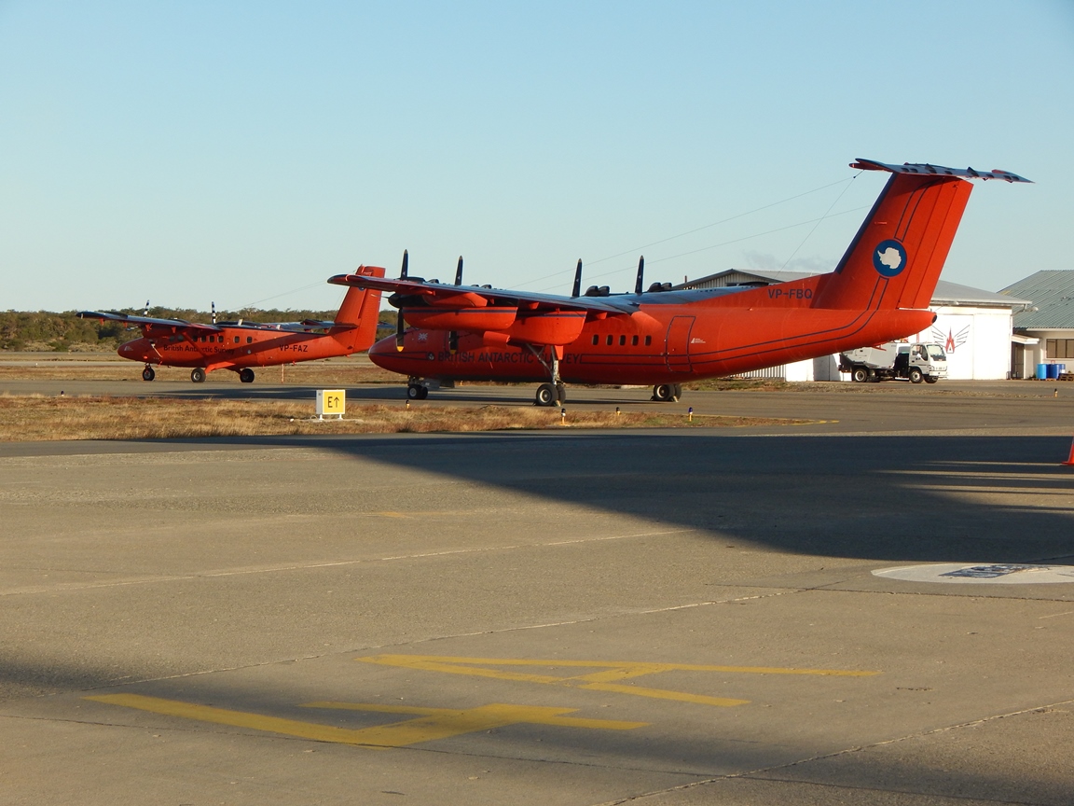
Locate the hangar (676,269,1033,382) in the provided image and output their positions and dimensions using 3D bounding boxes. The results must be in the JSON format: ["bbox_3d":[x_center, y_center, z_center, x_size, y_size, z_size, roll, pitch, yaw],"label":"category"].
[{"bbox_3d":[18.031,-4.641,196.967,13.340,6.370,27.790,1,1,34],"label":"hangar"}]

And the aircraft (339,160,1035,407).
[{"bbox_3d":[3.974,-3.889,109.747,24.540,7.900,28.350,1,1,35],"label":"aircraft"}]

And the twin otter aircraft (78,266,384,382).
[{"bbox_3d":[-13.737,-3.846,153.081,15.770,5.800,19.810,1,1,32],"label":"twin otter aircraft"}]

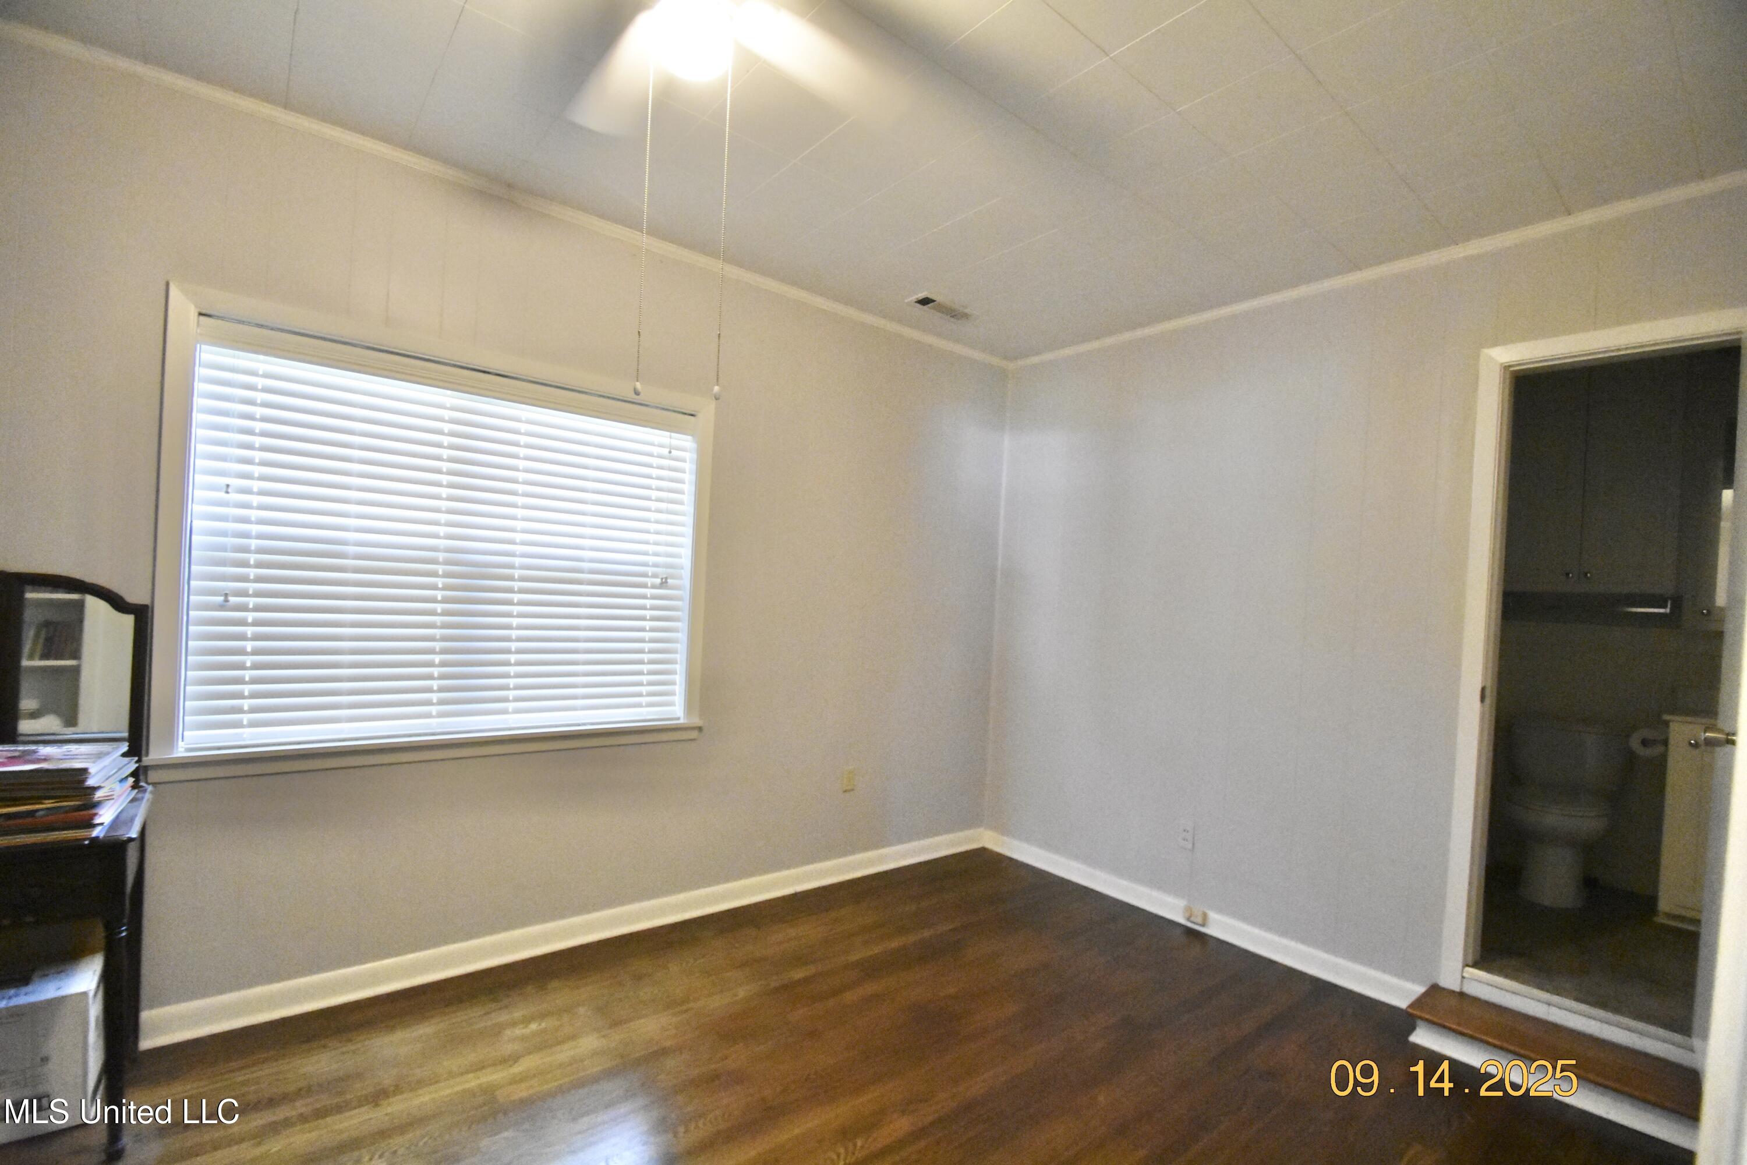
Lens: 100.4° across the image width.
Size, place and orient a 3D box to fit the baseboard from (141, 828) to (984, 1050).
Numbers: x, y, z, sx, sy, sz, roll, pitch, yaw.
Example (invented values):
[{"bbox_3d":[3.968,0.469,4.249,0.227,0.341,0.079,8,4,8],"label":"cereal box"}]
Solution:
[{"bbox_3d":[-0.710,1.347,3.105,3.440,0.105,0.020,3,-1,-38],"label":"baseboard"}]

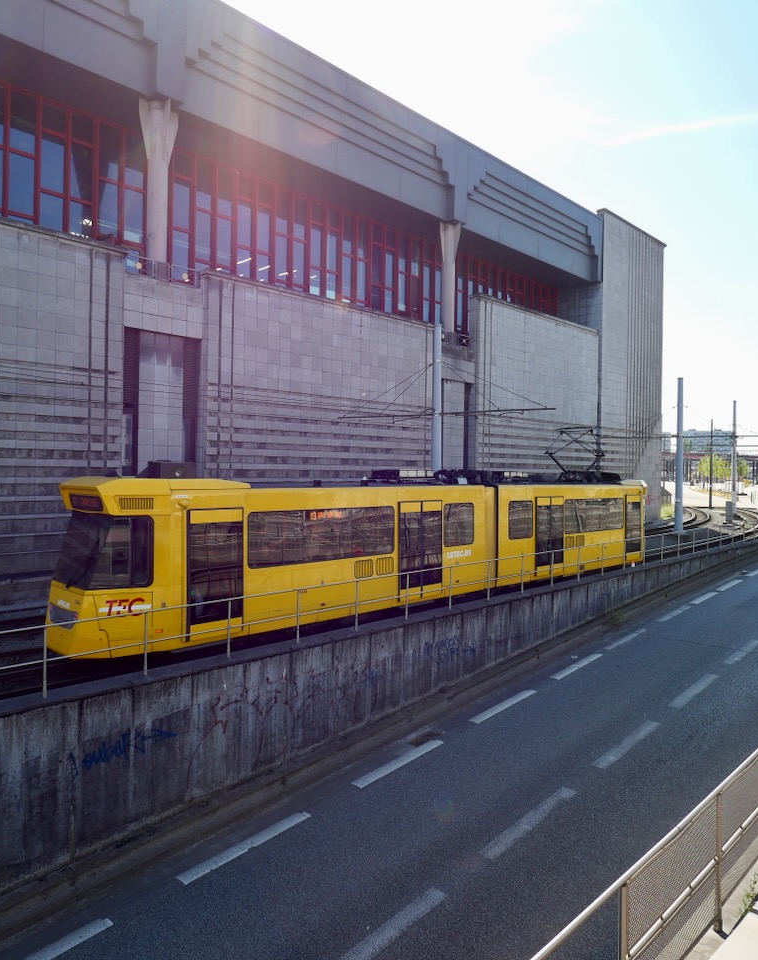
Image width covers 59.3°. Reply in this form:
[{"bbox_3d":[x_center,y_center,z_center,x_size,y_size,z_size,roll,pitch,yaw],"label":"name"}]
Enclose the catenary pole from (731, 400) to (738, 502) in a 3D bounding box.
[{"bbox_3d":[25.642,-1.673,47.992,0.380,8.250,0.380,1,0,-44],"label":"catenary pole"}]

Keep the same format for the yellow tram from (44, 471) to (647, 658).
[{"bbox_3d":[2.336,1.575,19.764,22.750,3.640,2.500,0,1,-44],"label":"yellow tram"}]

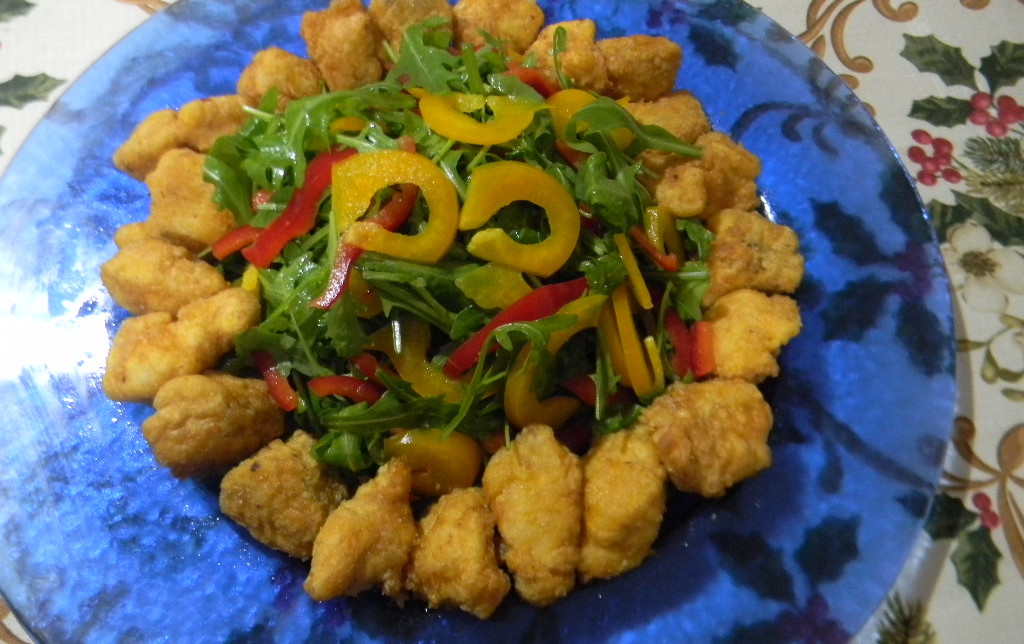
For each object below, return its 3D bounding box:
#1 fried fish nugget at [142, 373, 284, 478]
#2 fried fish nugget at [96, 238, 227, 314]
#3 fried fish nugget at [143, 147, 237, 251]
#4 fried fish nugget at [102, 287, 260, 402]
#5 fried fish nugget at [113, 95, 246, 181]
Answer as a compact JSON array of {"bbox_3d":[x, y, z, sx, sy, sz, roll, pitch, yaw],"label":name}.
[{"bbox_3d":[-0.104,0.035,0.290,0.045,0.026,0.033,-17,65,-9],"label":"fried fish nugget"},{"bbox_3d":[-0.133,-0.017,0.316,0.044,0.025,0.026,13,64,6],"label":"fried fish nugget"},{"bbox_3d":[-0.124,-0.048,0.324,0.032,0.026,0.038,7,64,3],"label":"fried fish nugget"},{"bbox_3d":[-0.123,0.009,0.309,0.057,0.026,0.030,-32,69,-16],"label":"fried fish nugget"},{"bbox_3d":[-0.135,-0.075,0.340,0.056,0.022,0.020,-23,66,-11],"label":"fried fish nugget"}]

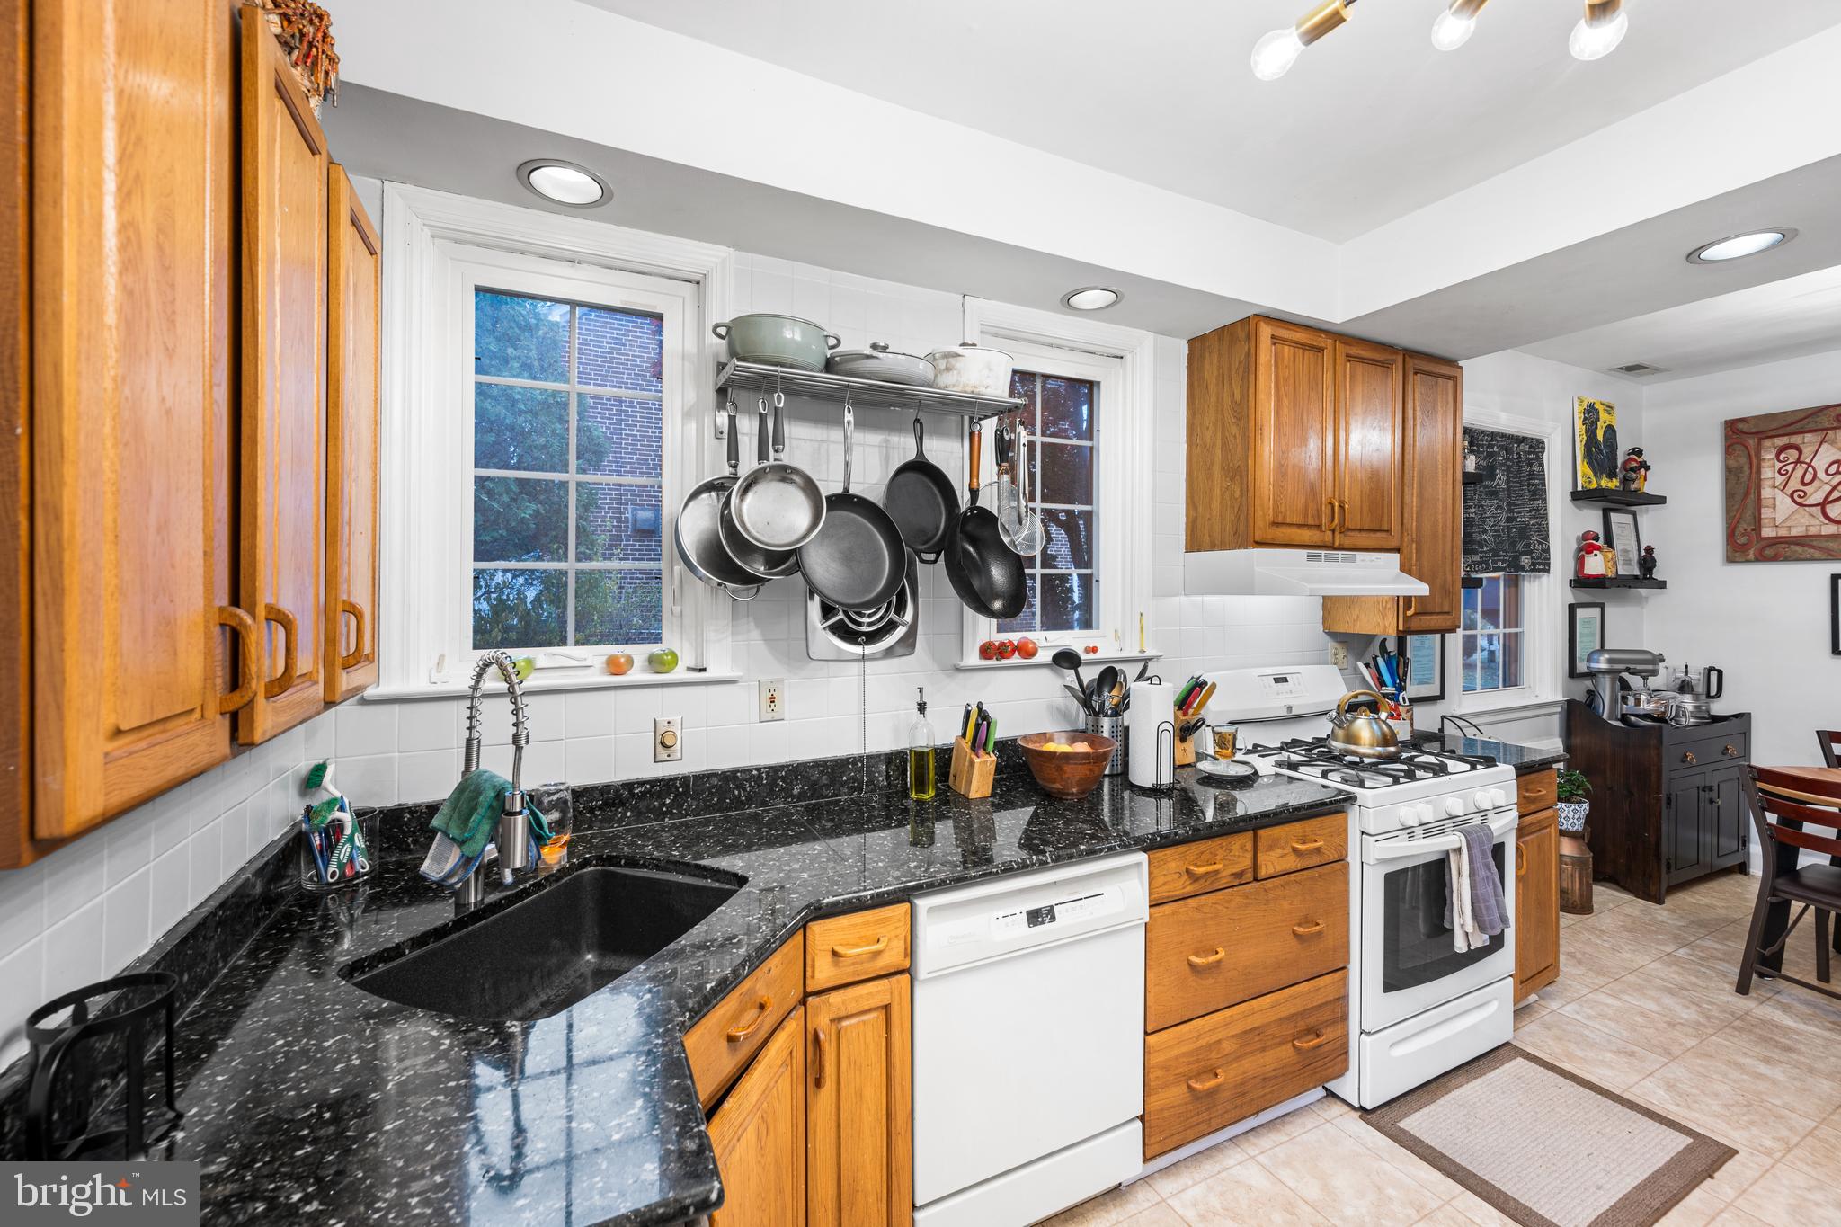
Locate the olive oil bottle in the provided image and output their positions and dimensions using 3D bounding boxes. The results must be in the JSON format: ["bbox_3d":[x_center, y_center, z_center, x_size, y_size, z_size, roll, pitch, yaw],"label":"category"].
[{"bbox_3d":[0.006,0.358,1.990,0.068,0.300,0.068,0,1,0],"label":"olive oil bottle"}]

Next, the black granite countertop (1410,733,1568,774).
[{"bbox_3d":[1.982,0.521,2.739,0.380,0.034,0.630,-1,1,-26],"label":"black granite countertop"}]

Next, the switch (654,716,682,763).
[{"bbox_3d":[-0.633,0.319,1.797,0.070,0.113,0.024,-1,1,-26],"label":"switch"}]

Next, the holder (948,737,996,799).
[{"bbox_3d":[0.152,0.436,2.046,0.067,0.153,0.180,0,1,-21],"label":"holder"}]

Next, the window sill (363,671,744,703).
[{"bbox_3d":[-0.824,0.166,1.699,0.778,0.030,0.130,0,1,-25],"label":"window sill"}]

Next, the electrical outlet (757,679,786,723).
[{"bbox_3d":[-0.396,0.234,1.918,0.071,0.114,0.010,-1,1,-26],"label":"electrical outlet"}]

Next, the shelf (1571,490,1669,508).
[{"bbox_3d":[3.777,-0.617,3.859,0.630,0.042,0.150,-1,1,-26],"label":"shelf"}]

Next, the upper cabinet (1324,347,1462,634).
[{"bbox_3d":[1.881,-0.448,2.858,0.375,1.040,0.305,-1,1,-26],"label":"upper cabinet"}]

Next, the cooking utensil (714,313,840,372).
[{"bbox_3d":[-0.357,-0.638,1.777,0.315,0.128,0.245,0,1,-25],"label":"cooking utensil"}]

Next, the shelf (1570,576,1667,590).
[{"bbox_3d":[3.765,-0.155,3.860,0.640,0.042,0.150,-1,1,-26],"label":"shelf"}]

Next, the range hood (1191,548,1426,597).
[{"bbox_3d":[1.383,-0.139,2.505,0.770,0.152,0.435,0,1,-25],"label":"range hood"}]

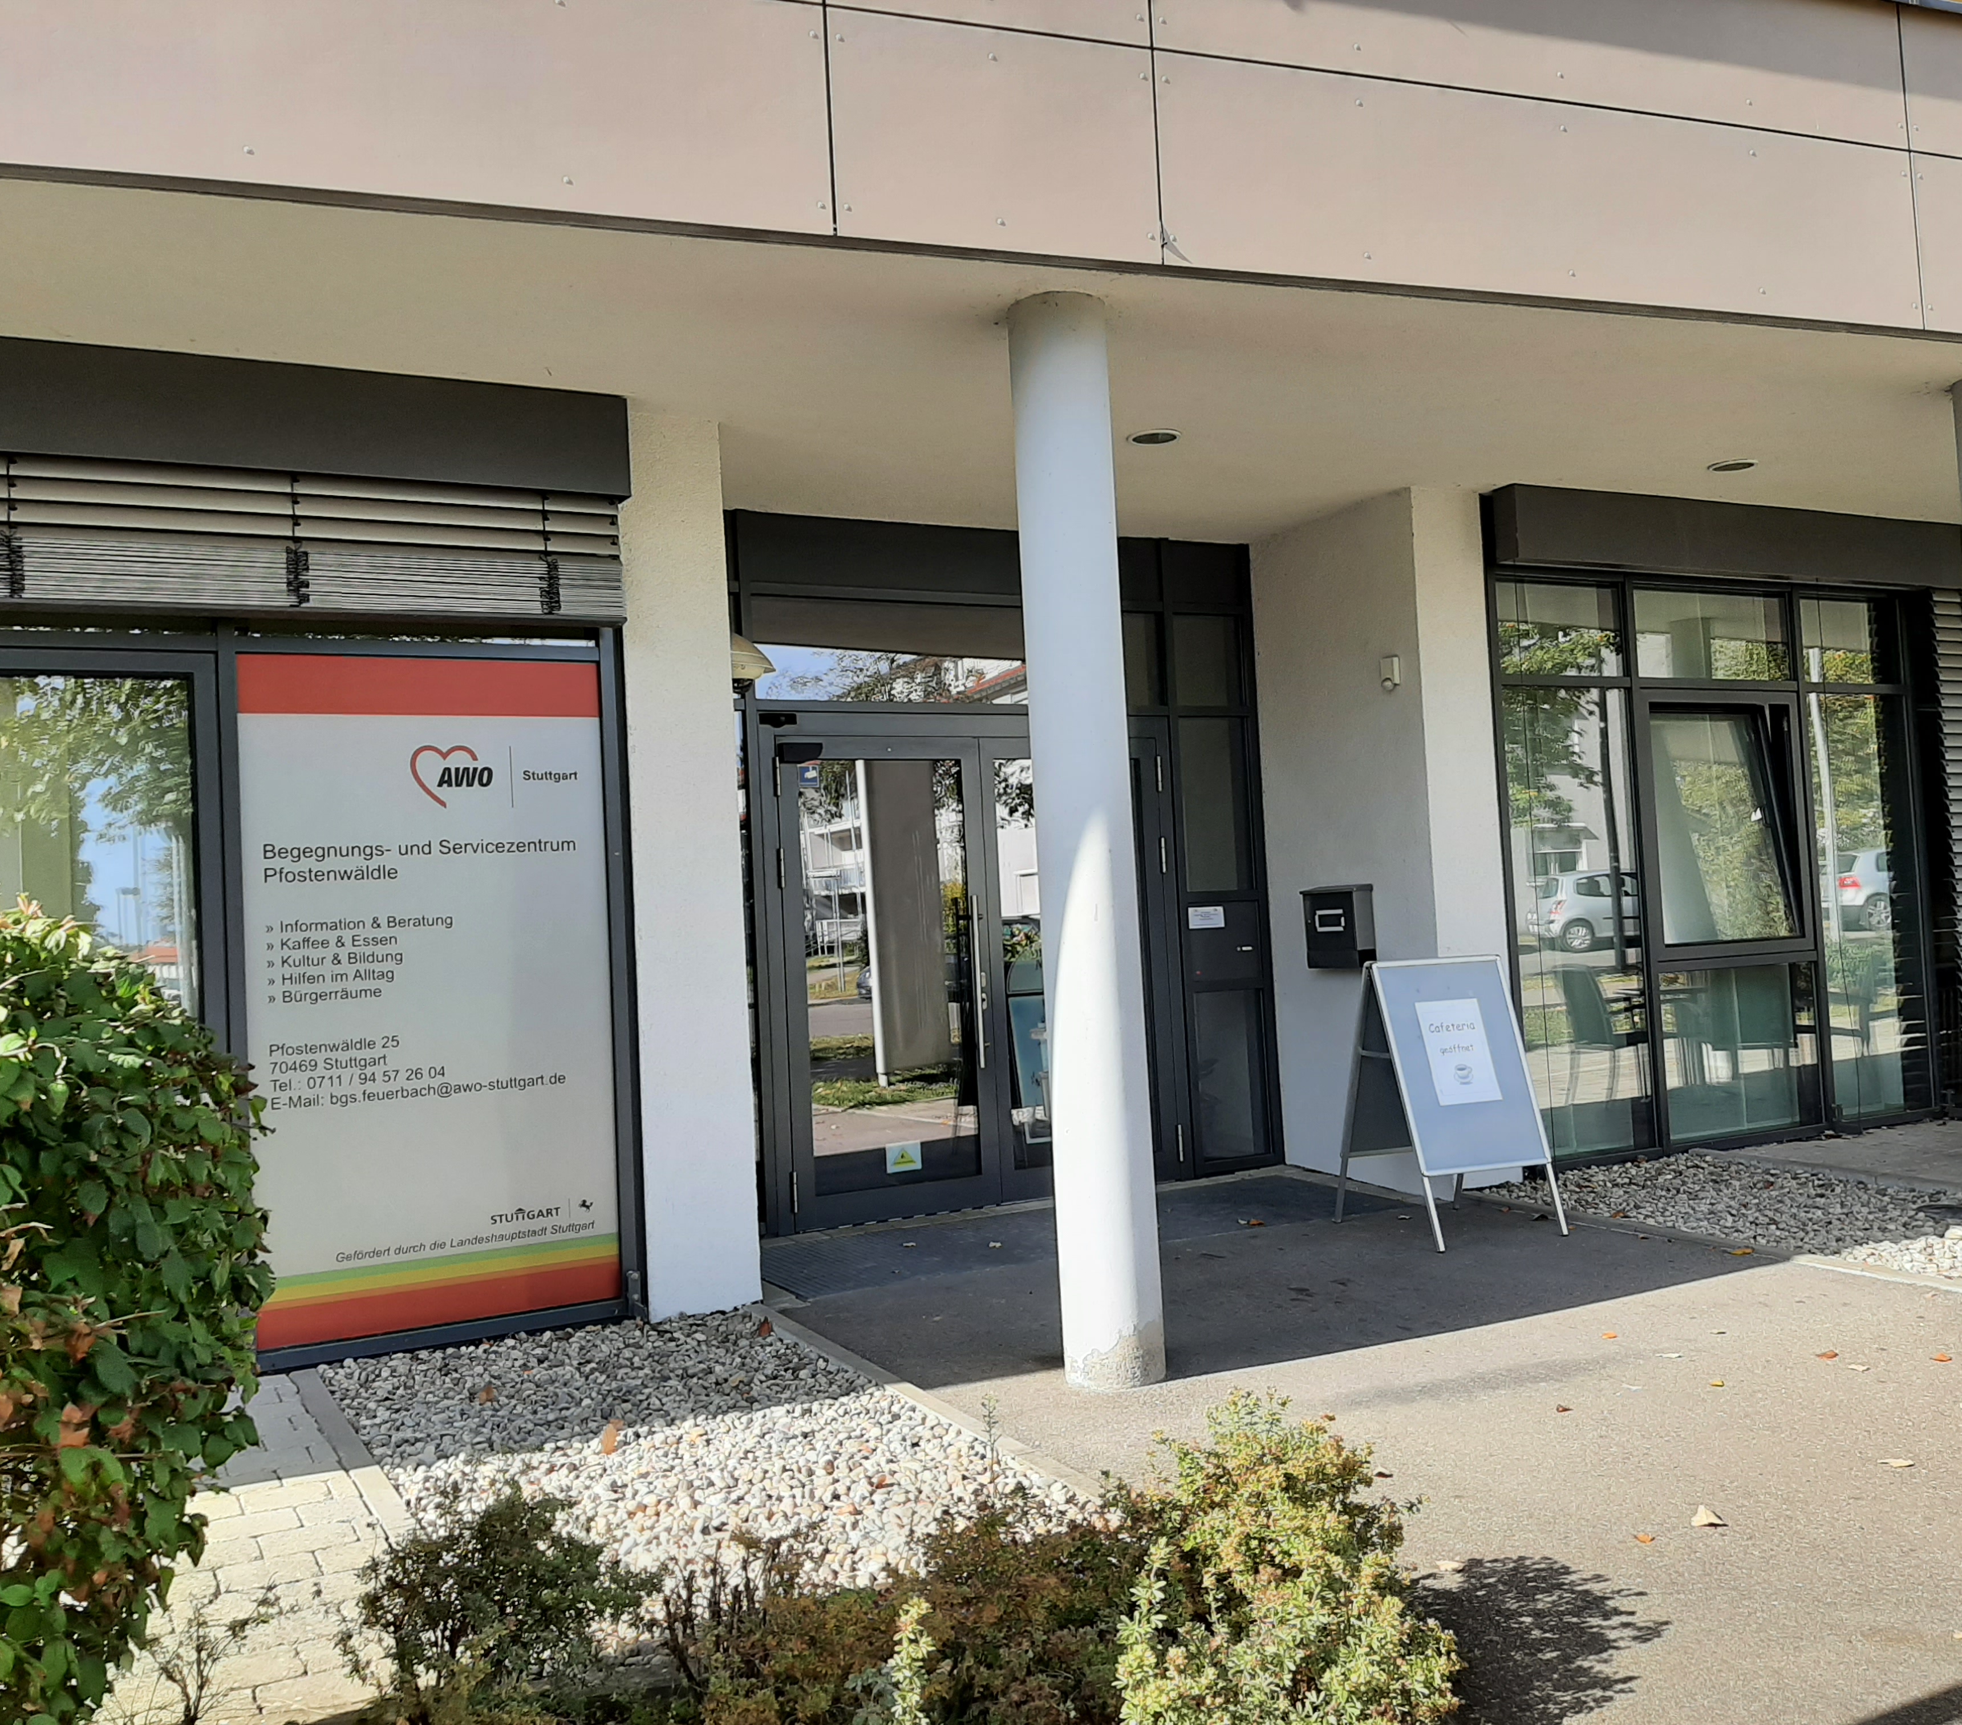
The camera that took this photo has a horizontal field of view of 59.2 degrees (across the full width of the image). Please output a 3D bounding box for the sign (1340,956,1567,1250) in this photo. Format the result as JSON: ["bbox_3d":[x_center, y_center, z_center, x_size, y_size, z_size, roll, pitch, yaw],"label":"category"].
[{"bbox_3d":[1.919,0.961,7.145,0.620,1.115,0.730,-2,-2,-20],"label":"sign"}]

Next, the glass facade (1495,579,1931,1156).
[{"bbox_3d":[4.076,0.008,9.306,3.299,2.922,0.150,-2,-2,-28],"label":"glass facade"}]

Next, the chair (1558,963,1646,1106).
[{"bbox_3d":[3.839,1.054,10.500,0.560,0.860,0.520,-1,-2,-40],"label":"chair"}]

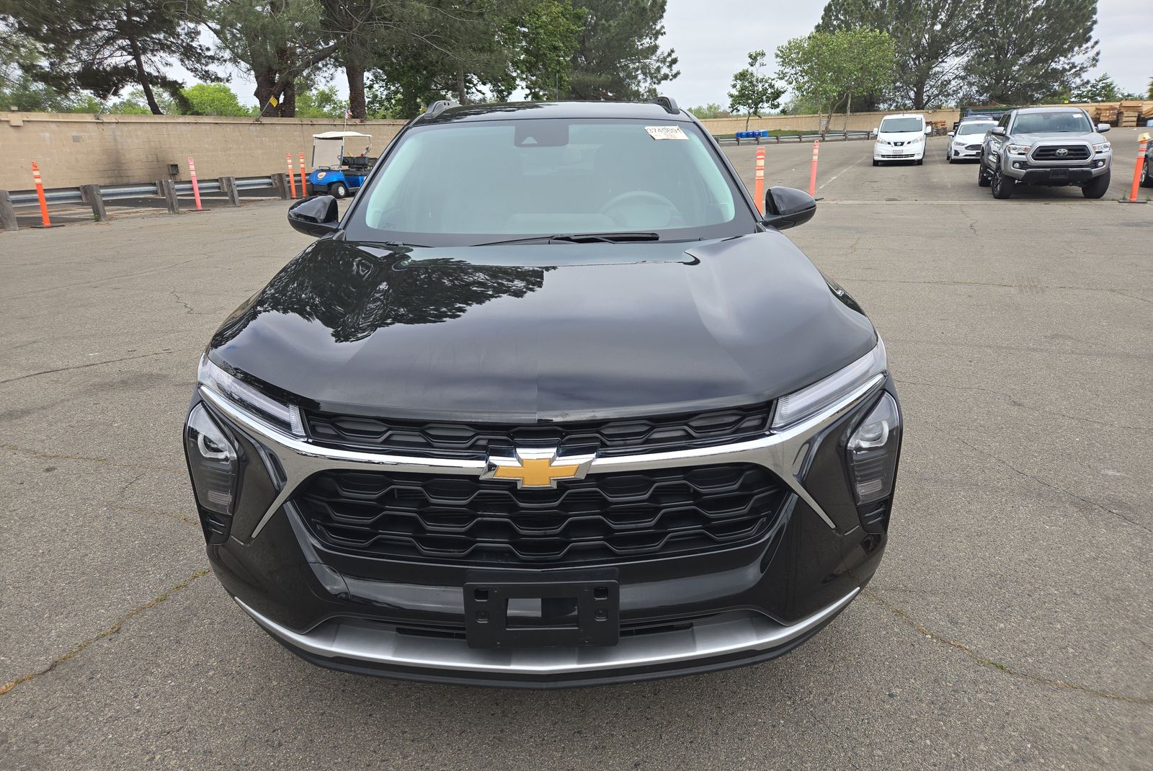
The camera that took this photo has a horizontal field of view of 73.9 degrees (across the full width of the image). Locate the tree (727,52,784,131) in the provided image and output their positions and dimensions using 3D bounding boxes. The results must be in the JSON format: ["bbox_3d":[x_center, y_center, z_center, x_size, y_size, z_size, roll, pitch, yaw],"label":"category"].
[{"bbox_3d":[16.598,-27.283,71.115,5.000,7.120,4.700,3,19,12],"label":"tree"}]

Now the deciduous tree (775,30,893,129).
[{"bbox_3d":[23.014,-27.004,68.083,10.400,8.660,8.000,5,19,17],"label":"deciduous tree"}]

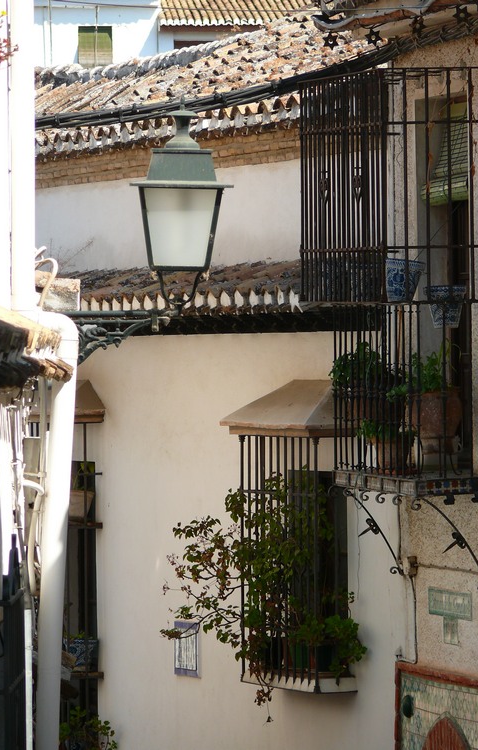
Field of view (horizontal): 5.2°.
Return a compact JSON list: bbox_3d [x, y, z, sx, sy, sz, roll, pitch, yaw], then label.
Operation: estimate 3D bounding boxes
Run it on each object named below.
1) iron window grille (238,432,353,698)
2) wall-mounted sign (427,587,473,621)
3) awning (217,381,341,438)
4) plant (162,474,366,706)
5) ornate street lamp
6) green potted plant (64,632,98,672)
[{"bbox_3d":[0.360,1.121,31.675,0.260,1.520,1.120,-1,1,-23],"label":"iron window grille"},{"bbox_3d":[1.173,1.271,29.300,0.030,0.145,0.650,-1,1,-18],"label":"wall-mounted sign"},{"bbox_3d":[0.296,0.192,31.587,0.350,0.320,1.350,-1,1,-23],"label":"awning"},{"bbox_3d":[0.152,1.280,31.400,0.860,1.330,1.050,-1,1,-23],"label":"plant"},{"bbox_3d":[-0.264,-0.802,24.500,0.475,0.960,0.475,-1,1,0],"label":"ornate street lamp"},{"bbox_3d":[-1.040,1.831,35.000,0.225,0.275,0.225,-1,1,0],"label":"green potted plant"}]

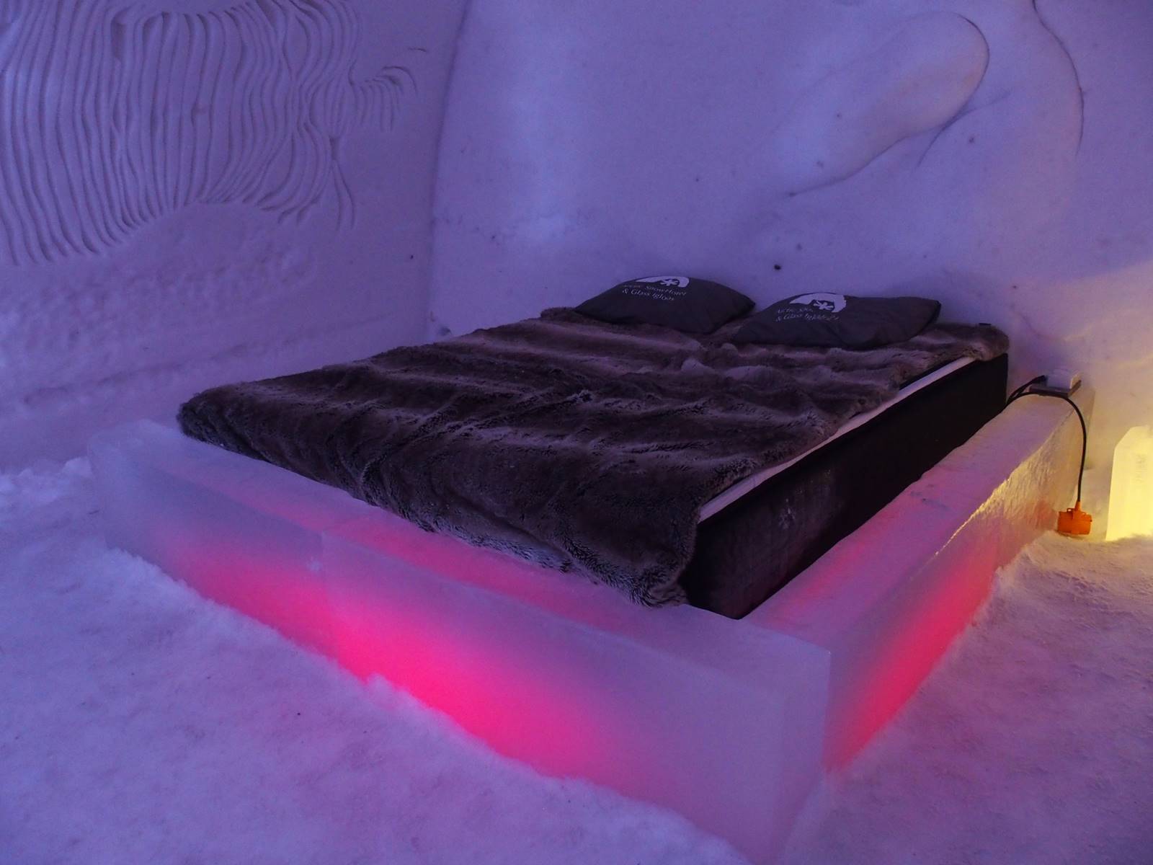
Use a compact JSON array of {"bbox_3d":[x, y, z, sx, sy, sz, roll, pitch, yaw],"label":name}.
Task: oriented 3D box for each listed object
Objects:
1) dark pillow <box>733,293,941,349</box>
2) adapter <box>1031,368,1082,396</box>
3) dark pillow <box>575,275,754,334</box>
[{"bbox_3d":[0.930,-0.417,3.292,0.590,0.135,0.480,9,19,31],"label":"dark pillow"},{"bbox_3d":[1.771,-0.192,3.452,0.125,0.068,0.170,11,21,37],"label":"adapter"},{"bbox_3d":[0.360,-0.530,3.726,0.600,0.148,0.480,12,21,39],"label":"dark pillow"}]

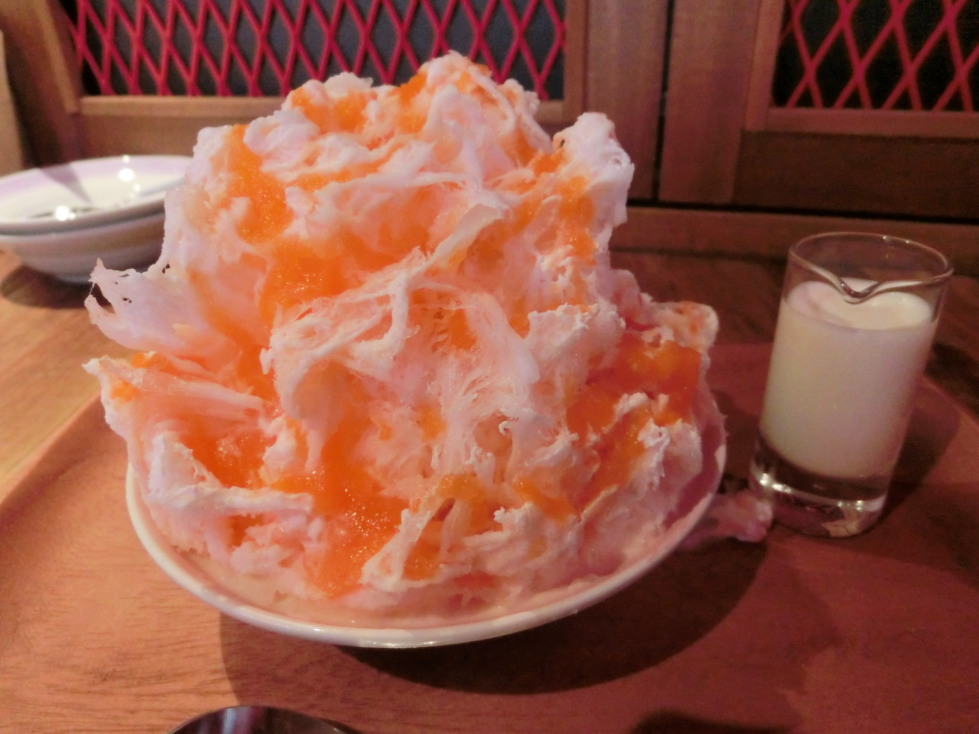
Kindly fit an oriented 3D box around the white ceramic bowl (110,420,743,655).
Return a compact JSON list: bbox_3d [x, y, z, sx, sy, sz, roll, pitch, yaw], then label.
[{"bbox_3d":[-0.016,0.035,0.228,0.177,0.048,0.177,-2,29,1],"label":"white ceramic bowl"}]

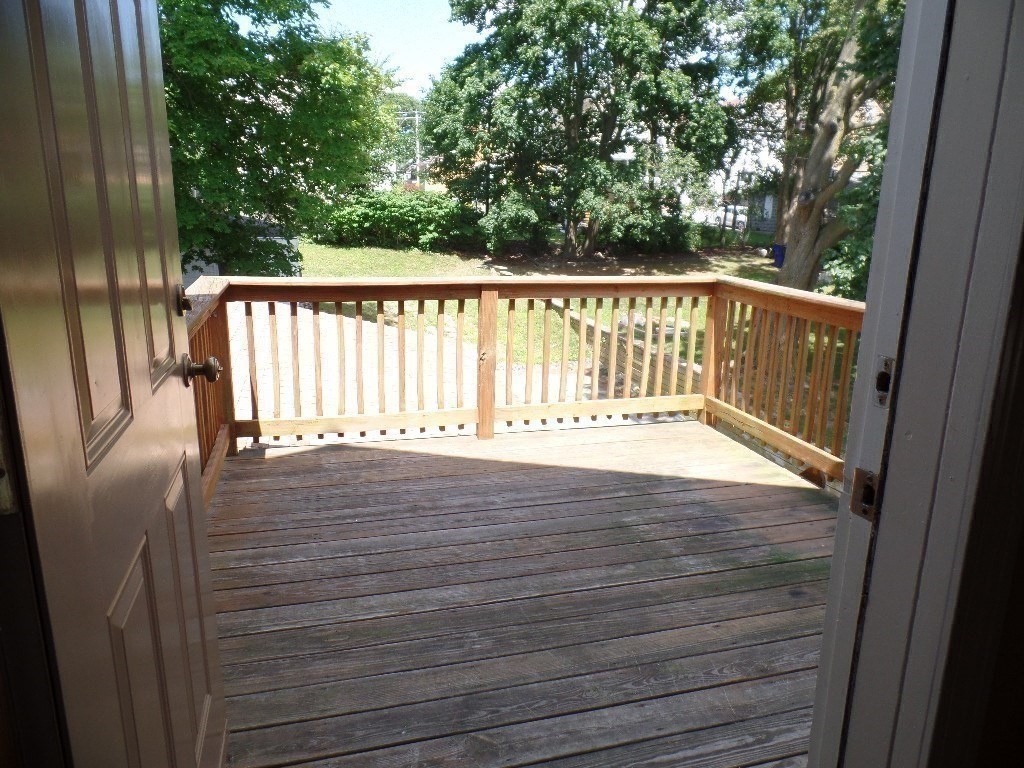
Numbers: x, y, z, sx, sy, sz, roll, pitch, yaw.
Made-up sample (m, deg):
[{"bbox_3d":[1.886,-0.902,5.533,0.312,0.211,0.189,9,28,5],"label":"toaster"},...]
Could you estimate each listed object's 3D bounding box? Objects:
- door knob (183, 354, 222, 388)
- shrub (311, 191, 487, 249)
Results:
[{"bbox_3d":[-0.623,-0.029,1.377,0.067,0.067,0.067,-3,14,-17],"label":"door knob"},{"bbox_3d":[-4.960,-7.231,30.000,7.000,2.450,2.800,2,13,3],"label":"shrub"}]

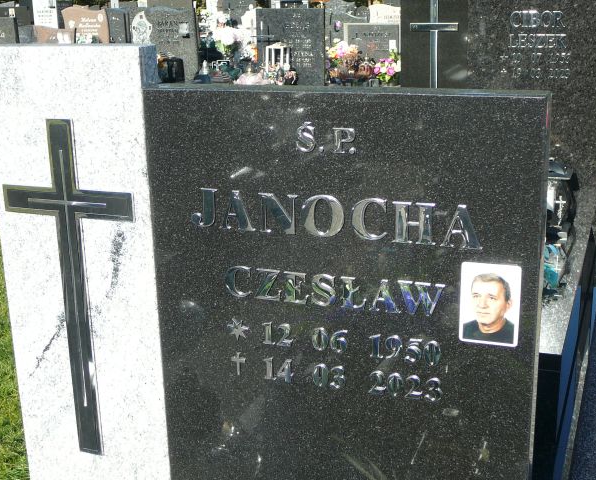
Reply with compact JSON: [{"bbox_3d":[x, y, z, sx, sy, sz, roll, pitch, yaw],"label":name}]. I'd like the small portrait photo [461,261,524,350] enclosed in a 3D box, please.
[{"bbox_3d":[0.299,0.101,1.415,0.092,0.133,0.006,4,17,20],"label":"small portrait photo"}]

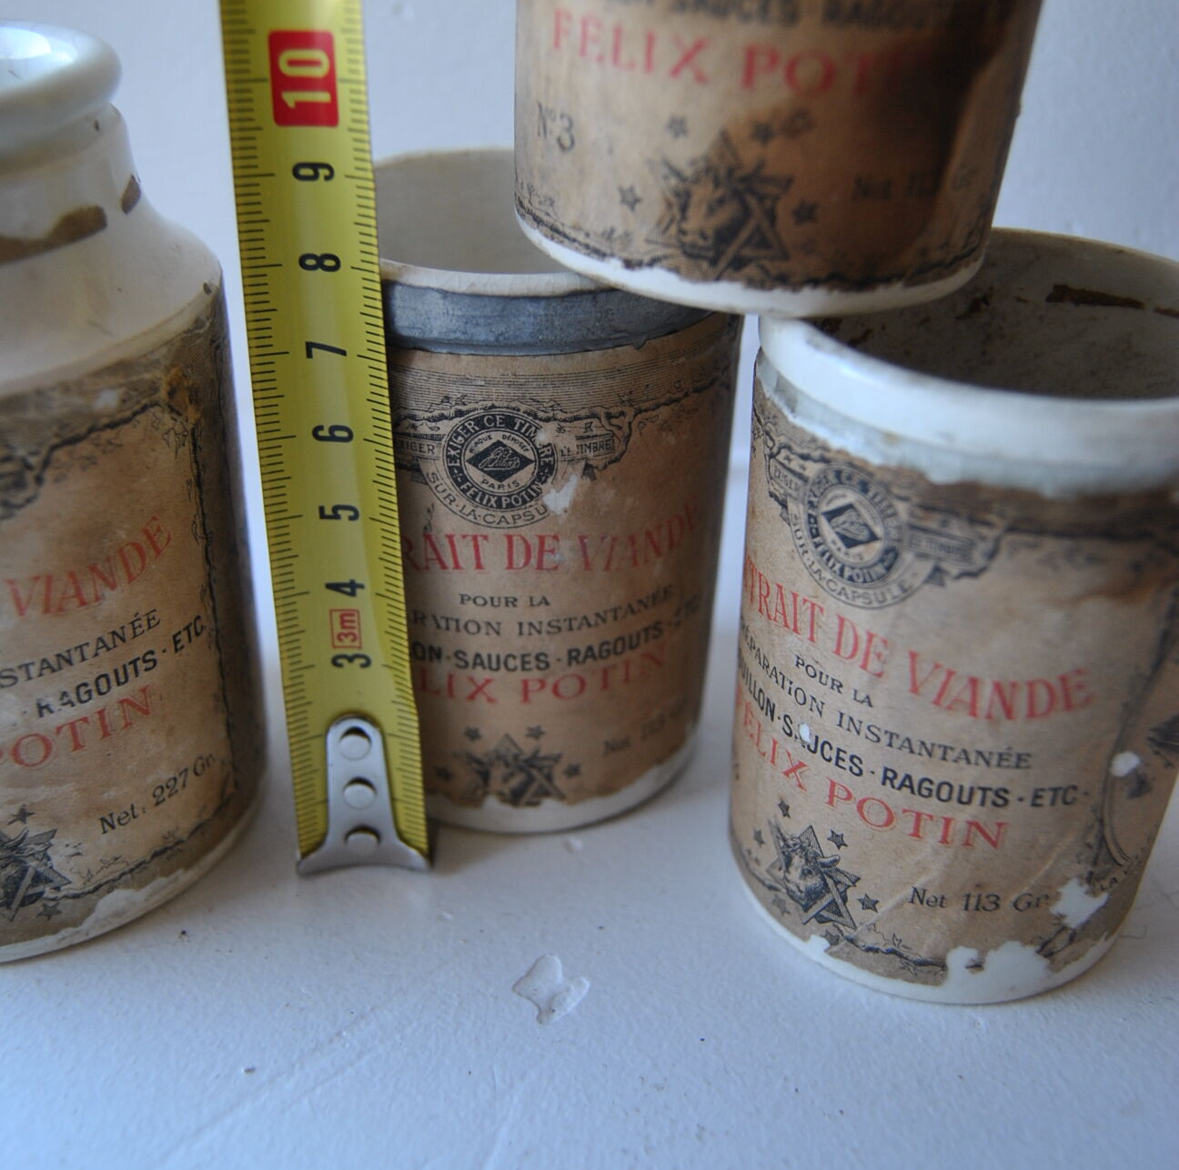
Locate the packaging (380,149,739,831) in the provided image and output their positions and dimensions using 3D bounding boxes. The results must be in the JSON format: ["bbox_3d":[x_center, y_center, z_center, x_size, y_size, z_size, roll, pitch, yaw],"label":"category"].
[{"bbox_3d":[-0.010,-0.013,0.193,0.059,0.080,0.059,1,32,0],"label":"packaging"}]

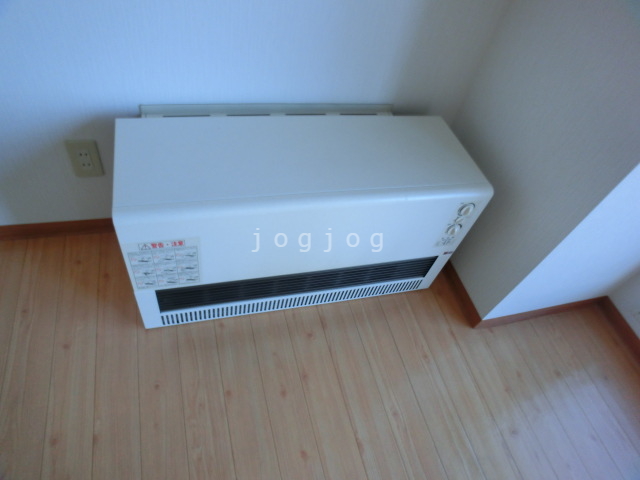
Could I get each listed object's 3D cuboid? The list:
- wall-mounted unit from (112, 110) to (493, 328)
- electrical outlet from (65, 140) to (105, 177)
[{"bbox_3d":[-0.055,-0.069,1.143,0.906,0.460,0.336,-6,51,-18],"label":"wall-mounted unit"},{"bbox_3d":[-0.606,-0.212,1.006,0.071,0.120,0.010,-6,54,-18],"label":"electrical outlet"}]

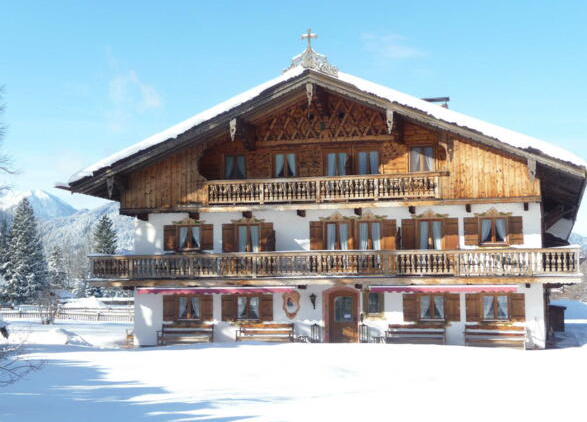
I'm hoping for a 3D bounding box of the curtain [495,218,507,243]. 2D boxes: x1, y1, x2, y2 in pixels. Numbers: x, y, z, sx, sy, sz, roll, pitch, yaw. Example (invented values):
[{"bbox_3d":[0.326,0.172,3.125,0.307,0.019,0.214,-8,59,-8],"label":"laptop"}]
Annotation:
[{"bbox_3d":[7.219,0.661,36.614,0.394,0.802,0.100,-2,-5,15],"label":"curtain"}]

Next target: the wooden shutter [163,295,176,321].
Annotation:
[{"bbox_3d":[-4.640,3.666,39.468,0.552,0.961,0.060,-2,-5,15],"label":"wooden shutter"}]

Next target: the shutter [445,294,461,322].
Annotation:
[{"bbox_3d":[5.687,3.443,37.561,0.545,0.971,0.050,-2,-5,16],"label":"shutter"}]

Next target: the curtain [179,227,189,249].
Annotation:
[{"bbox_3d":[-4.265,1.039,40.749,0.365,0.854,0.070,-2,-5,16],"label":"curtain"}]

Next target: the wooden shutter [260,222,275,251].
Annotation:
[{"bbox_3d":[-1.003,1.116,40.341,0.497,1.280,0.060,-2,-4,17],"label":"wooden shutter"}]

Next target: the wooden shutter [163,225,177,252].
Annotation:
[{"bbox_3d":[-4.867,1.082,41.510,0.534,1.003,0.060,-2,-4,17],"label":"wooden shutter"}]

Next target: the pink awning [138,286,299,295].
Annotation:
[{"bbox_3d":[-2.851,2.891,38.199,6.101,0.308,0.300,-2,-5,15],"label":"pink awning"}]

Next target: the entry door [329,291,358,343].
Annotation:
[{"bbox_3d":[1.849,3.980,38.554,1.138,2.080,0.150,-2,-6,16],"label":"entry door"}]

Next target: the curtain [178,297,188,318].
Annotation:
[{"bbox_3d":[-4.224,3.742,40.450,0.392,0.824,0.080,-2,-6,16],"label":"curtain"}]

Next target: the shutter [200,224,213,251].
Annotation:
[{"bbox_3d":[-3.321,0.996,40.328,0.486,0.988,0.050,-2,-5,16],"label":"shutter"}]

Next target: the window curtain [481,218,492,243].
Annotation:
[{"bbox_3d":[6.902,0.731,37.490,0.423,0.858,0.080,-2,-6,16],"label":"window curtain"}]

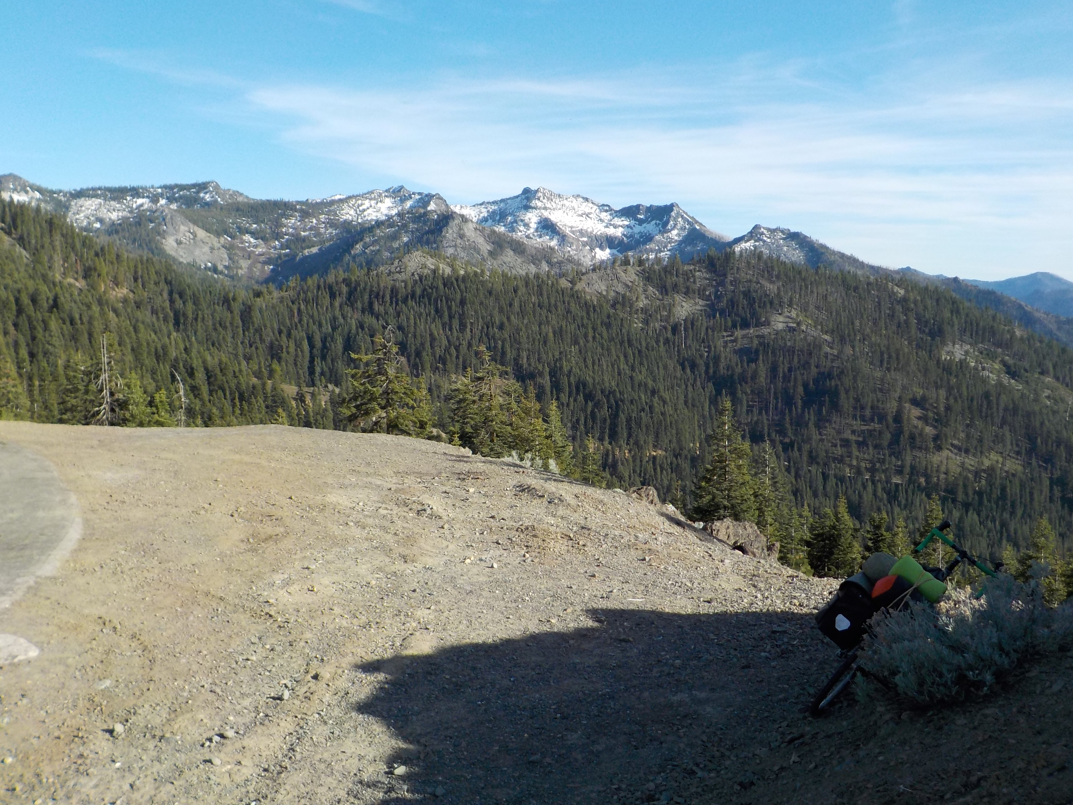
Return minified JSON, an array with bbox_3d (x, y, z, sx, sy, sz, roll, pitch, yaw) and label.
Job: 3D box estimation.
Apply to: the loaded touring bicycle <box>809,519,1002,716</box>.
[{"bbox_3d":[2.081,1.253,5.297,0.540,1.080,1.760,40,21,29],"label":"loaded touring bicycle"}]

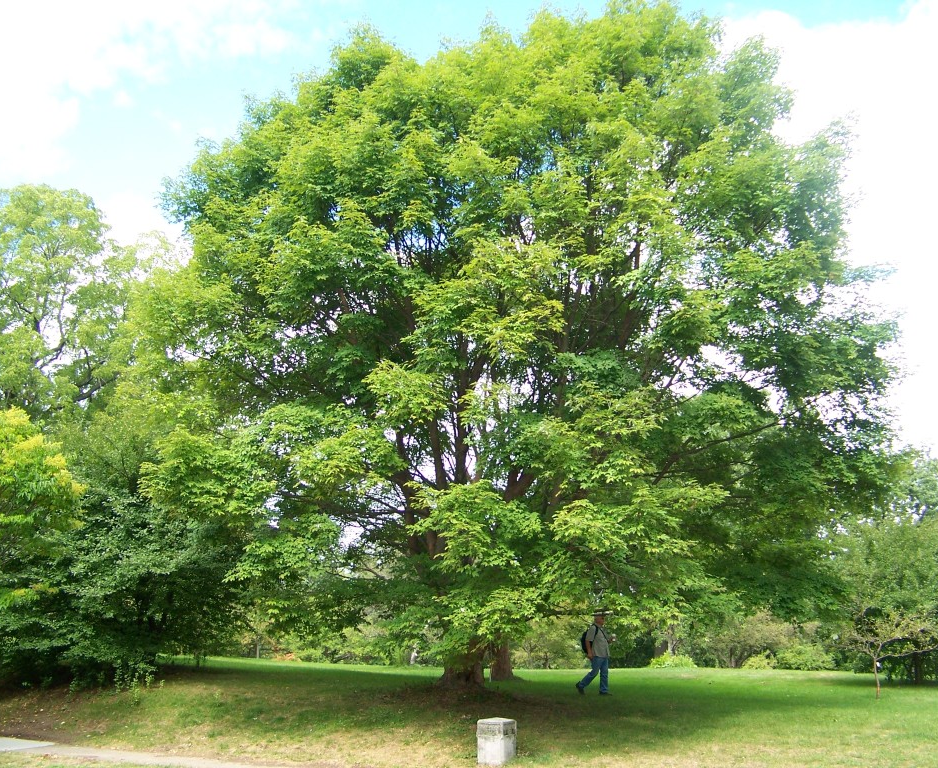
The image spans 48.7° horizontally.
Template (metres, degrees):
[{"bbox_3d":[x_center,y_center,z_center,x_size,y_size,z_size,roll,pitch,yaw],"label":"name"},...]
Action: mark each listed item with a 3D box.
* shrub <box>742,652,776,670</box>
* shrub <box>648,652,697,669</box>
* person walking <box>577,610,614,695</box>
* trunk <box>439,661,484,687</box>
[{"bbox_3d":[9.926,9.514,35.500,1.200,0.650,1.050,0,-13,0],"label":"shrub"},{"bbox_3d":[7.174,9.747,36.500,1.750,0.600,1.300,0,-13,0],"label":"shrub"},{"bbox_3d":[2.711,5.720,22.100,0.820,1.800,0.600,-3,-13,12],"label":"person walking"},{"bbox_3d":[-0.148,6.644,23.600,1.050,0.660,0.950,0,-13,0],"label":"trunk"}]

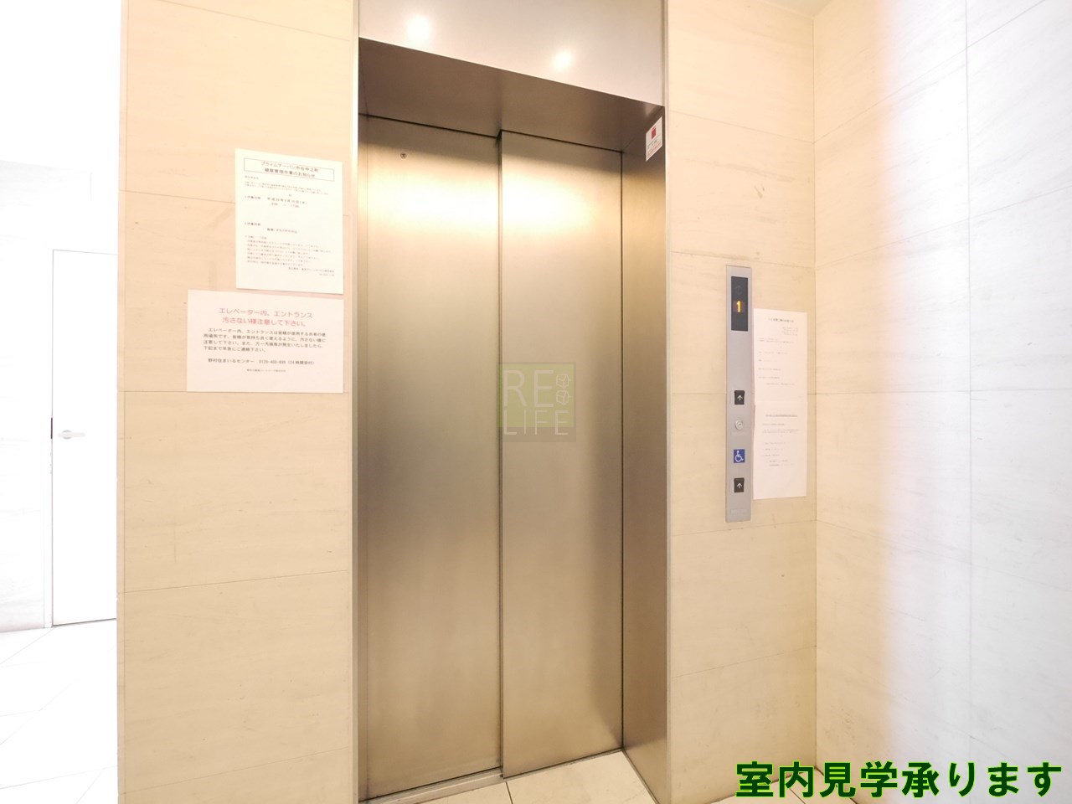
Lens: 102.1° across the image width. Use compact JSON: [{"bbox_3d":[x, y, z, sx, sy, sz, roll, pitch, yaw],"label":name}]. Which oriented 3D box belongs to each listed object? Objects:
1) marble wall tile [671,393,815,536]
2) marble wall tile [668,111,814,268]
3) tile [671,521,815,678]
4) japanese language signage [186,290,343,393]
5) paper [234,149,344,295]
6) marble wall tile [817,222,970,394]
[{"bbox_3d":[0.632,0.178,1.311,0.530,0.400,0.020,0,0,-17],"label":"marble wall tile"},{"bbox_3d":[0.630,-0.622,1.315,0.530,0.400,0.020,0,0,-17],"label":"marble wall tile"},{"bbox_3d":[0.633,0.578,1.309,0.530,0.400,0.020,0,0,-17],"label":"tile"},{"bbox_3d":[-0.576,-0.126,0.936,0.298,0.211,0.005,0,0,-17],"label":"japanese language signage"},{"bbox_3d":[-0.536,-0.392,0.949,0.210,0.299,0.005,0,0,-17],"label":"paper"},{"bbox_3d":[0.954,-0.224,1.194,0.020,0.400,0.393,0,0,-17],"label":"marble wall tile"}]

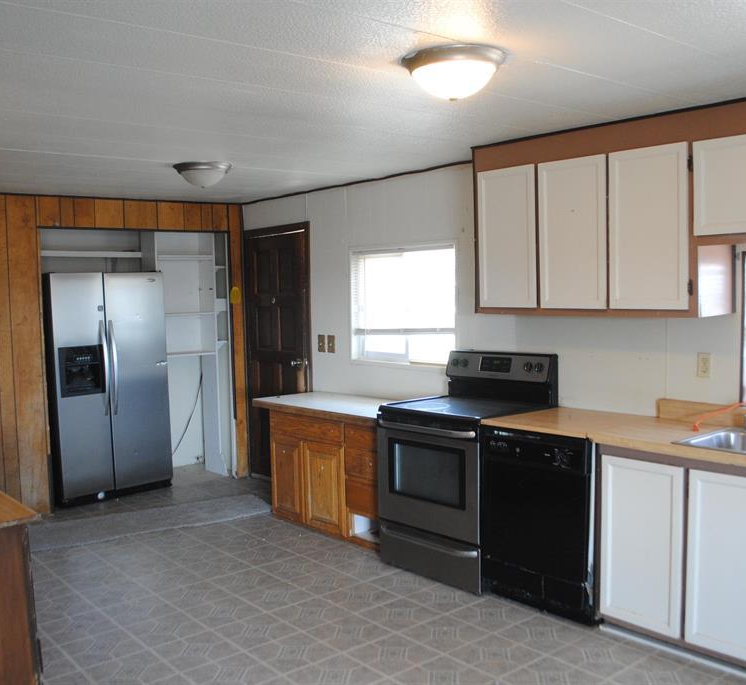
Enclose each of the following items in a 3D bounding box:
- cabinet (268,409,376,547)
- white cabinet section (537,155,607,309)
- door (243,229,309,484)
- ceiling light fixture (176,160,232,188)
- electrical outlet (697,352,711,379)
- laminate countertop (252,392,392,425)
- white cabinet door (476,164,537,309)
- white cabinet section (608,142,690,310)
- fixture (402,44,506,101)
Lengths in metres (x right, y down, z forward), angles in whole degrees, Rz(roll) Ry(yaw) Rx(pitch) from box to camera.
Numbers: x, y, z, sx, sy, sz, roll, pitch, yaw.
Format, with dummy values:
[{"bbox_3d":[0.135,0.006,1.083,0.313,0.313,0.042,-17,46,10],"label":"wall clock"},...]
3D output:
[{"bbox_3d":[-0.109,0.842,5.216,0.551,0.784,1.235,-6,6,-42],"label":"cabinet"},{"bbox_3d":[0.973,-0.522,3.739,0.022,0.718,0.371,-6,6,-42],"label":"white cabinet section"},{"bbox_3d":[-0.756,0.133,6.255,0.051,2.075,0.860,-6,6,-42],"label":"door"},{"bbox_3d":[-0.964,-0.944,4.378,0.328,0.127,0.328,-2,4,0],"label":"ceiling light fixture"},{"bbox_3d":[1.580,0.113,3.686,0.008,0.117,0.069,-6,6,-42],"label":"electrical outlet"},{"bbox_3d":[-0.173,0.438,5.239,0.557,0.041,1.407,-6,6,-42],"label":"laminate countertop"},{"bbox_3d":[0.706,-0.537,4.030,0.022,0.718,0.371,-6,6,-42],"label":"white cabinet door"},{"bbox_3d":[1.236,-0.507,3.451,0.022,0.718,0.374,-6,6,-42],"label":"white cabinet section"},{"bbox_3d":[0.257,-0.828,2.430,0.330,0.127,0.330,-2,4,0],"label":"fixture"}]

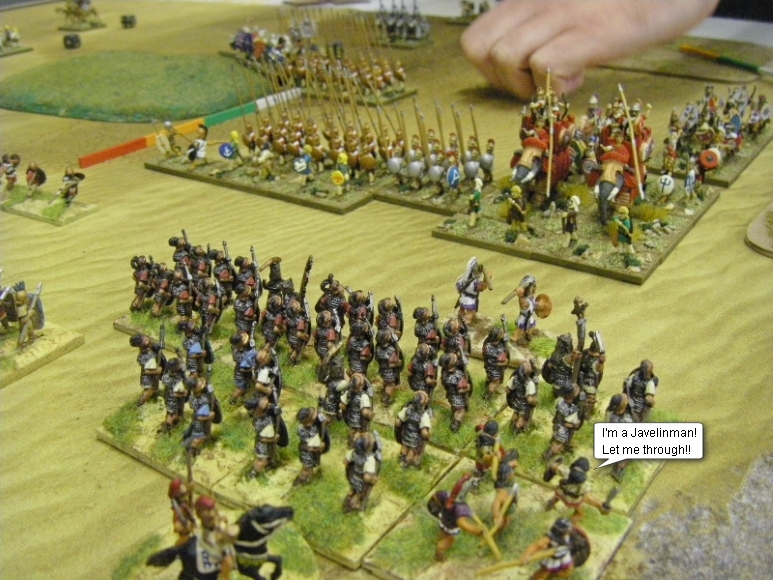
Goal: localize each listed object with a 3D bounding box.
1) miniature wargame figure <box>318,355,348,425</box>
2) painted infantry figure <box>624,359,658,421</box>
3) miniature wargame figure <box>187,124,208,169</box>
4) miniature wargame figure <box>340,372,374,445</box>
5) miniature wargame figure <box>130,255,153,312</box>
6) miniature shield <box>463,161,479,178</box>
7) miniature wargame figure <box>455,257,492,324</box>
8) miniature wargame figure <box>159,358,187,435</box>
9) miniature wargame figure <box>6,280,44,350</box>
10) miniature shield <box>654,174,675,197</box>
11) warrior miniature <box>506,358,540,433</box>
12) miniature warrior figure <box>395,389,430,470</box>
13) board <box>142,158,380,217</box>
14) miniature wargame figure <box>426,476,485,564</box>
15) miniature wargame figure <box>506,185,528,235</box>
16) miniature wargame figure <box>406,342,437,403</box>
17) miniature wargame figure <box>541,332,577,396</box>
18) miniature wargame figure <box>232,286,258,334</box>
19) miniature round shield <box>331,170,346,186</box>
[{"bbox_3d":[-0.013,0.023,0.206,0.008,0.020,0.008,17,32,32],"label":"miniature wargame figure"},{"bbox_3d":[0.060,0.025,0.200,0.009,0.019,0.007,8,29,20],"label":"painted infantry figure"},{"bbox_3d":[-0.088,-0.067,0.396,0.008,0.018,0.006,-16,29,-25],"label":"miniature wargame figure"},{"bbox_3d":[-0.007,0.027,0.197,0.008,0.018,0.008,16,33,32],"label":"miniature wargame figure"},{"bbox_3d":[-0.075,-0.003,0.261,0.007,0.020,0.008,17,32,32],"label":"miniature wargame figure"},{"bbox_3d":[0.035,-0.050,0.350,0.007,0.008,0.003,12,30,27],"label":"miniature shield"},{"bbox_3d":[0.026,0.000,0.250,0.009,0.020,0.007,13,30,28],"label":"miniature wargame figure"},{"bbox_3d":[-0.051,0.026,0.206,0.006,0.019,0.006,22,35,39],"label":"miniature wargame figure"},{"bbox_3d":[-0.103,0.007,0.242,0.009,0.020,0.009,20,35,36],"label":"miniature wargame figure"},{"bbox_3d":[0.111,-0.041,0.337,0.007,0.008,0.002,10,29,22],"label":"miniature shield"},{"bbox_3d":[0.032,0.025,0.201,0.007,0.019,0.006,14,31,30],"label":"warrior miniature"},{"bbox_3d":[0.006,0.031,0.191,0.009,0.019,0.007,5,28,13],"label":"miniature warrior figure"},{"bbox_3d":[-0.060,-0.049,0.381,0.120,0.003,0.021,16,32,32],"label":"board"},{"bbox_3d":[0.013,0.044,0.164,0.012,0.017,0.009,12,31,26],"label":"miniature wargame figure"},{"bbox_3d":[0.048,-0.030,0.312,0.008,0.018,0.006,14,31,29],"label":"miniature wargame figure"},{"bbox_3d":[0.009,0.022,0.208,0.008,0.020,0.009,17,32,33],"label":"miniature wargame figure"},{"bbox_3d":[0.041,0.019,0.204,0.009,0.019,0.009,13,31,27],"label":"miniature wargame figure"},{"bbox_3d":[-0.040,0.007,0.241,0.008,0.020,0.008,17,32,32],"label":"miniature wargame figure"},{"bbox_3d":[-0.020,-0.046,0.349,0.006,0.006,0.002,15,31,30],"label":"miniature round shield"}]

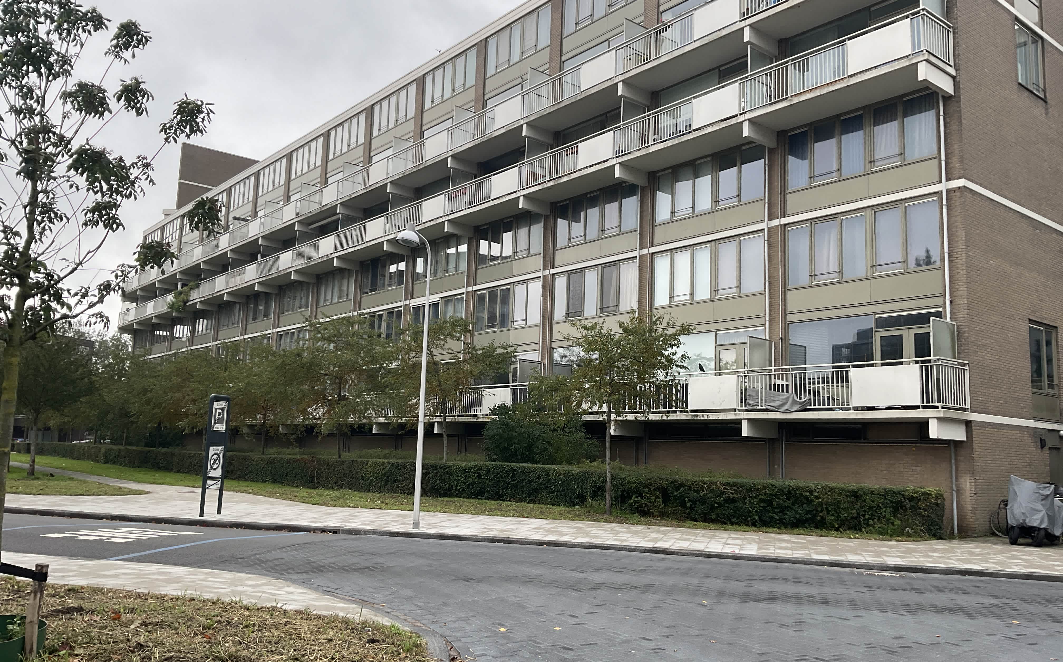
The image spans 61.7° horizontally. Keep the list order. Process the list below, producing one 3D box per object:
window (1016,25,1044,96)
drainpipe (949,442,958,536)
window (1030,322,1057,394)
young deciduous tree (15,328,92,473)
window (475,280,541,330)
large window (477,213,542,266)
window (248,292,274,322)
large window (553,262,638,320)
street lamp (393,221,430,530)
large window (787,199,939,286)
[{"bbox_3d":[13.611,-7.341,24.344,1.752,1.699,0.150,8,-10,-38],"label":"window"},{"bbox_3d":[9.665,3.570,20.319,0.090,2.179,0.090,8,-10,-38],"label":"drainpipe"},{"bbox_3d":[13.244,0.714,23.070,1.620,1.760,0.150,9,-10,-38],"label":"window"},{"bbox_3d":[-18.384,2.640,33.900,3.100,5.500,3.100,9,-10,-38],"label":"young deciduous tree"},{"bbox_3d":[-0.969,-0.945,34.686,0.150,1.700,4.170,8,-10,-38],"label":"window"},{"bbox_3d":[-0.888,-3.621,35.073,0.150,1.670,4.150,8,-10,-38],"label":"large window"},{"bbox_3d":[-16.457,-1.434,54.103,0.150,1.670,3.800,8,-10,-38],"label":"window"},{"bbox_3d":[2.169,-1.385,30.850,0.150,1.700,4.160,8,-10,-38],"label":"large window"},{"bbox_3d":[-2.370,0.918,17.480,0.470,5.880,1.050,-3,-9,29],"label":"street lamp"},{"bbox_3d":[8.487,-2.204,23.103,0.150,1.700,4.260,9,-10,-38],"label":"large window"}]

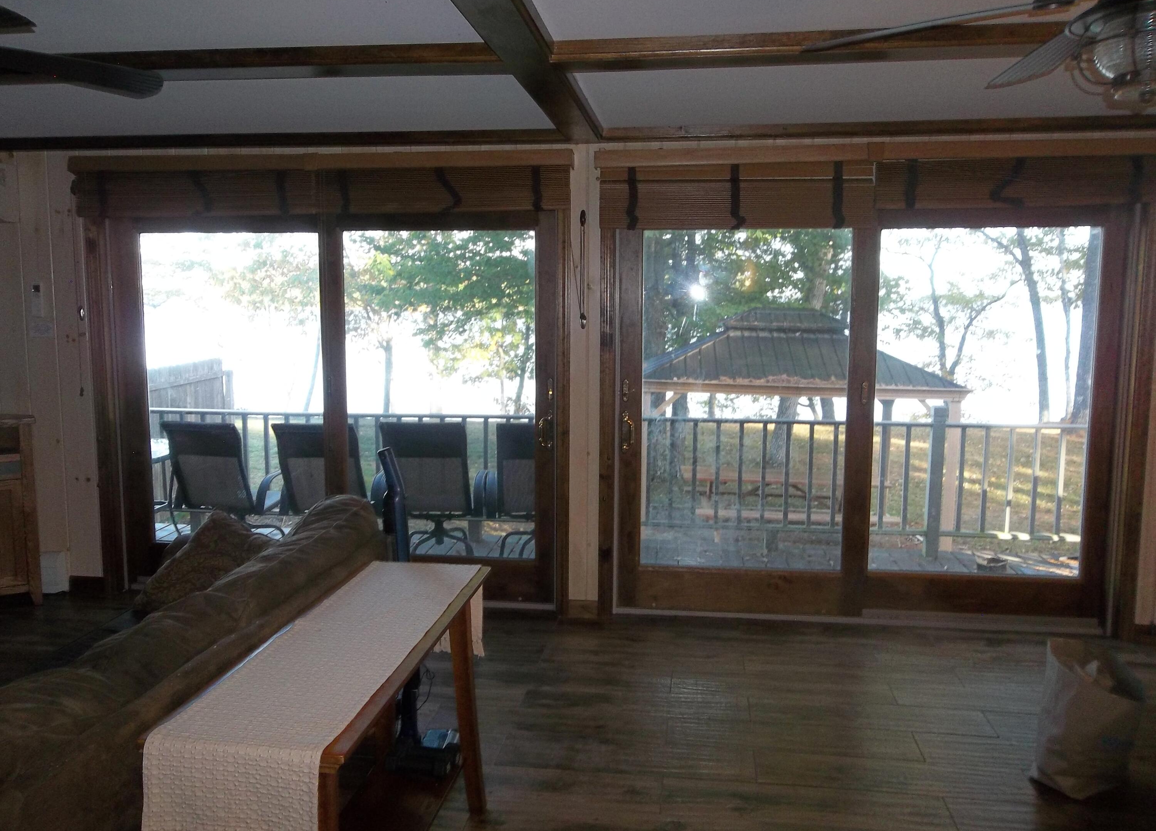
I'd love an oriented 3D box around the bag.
[{"bbox_3d":[1.700,0.996,3.038,0.310,0.445,0.190,-4,8,-33],"label":"bag"}]

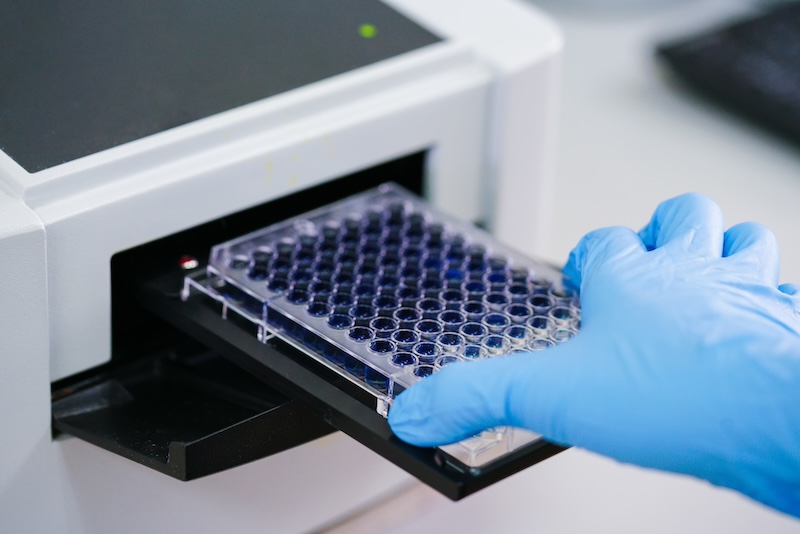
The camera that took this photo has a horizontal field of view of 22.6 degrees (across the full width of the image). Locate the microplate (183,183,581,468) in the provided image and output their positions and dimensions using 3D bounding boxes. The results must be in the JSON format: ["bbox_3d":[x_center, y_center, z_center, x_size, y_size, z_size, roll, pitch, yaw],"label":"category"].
[{"bbox_3d":[0.009,0.015,0.586,0.086,0.014,0.128,-21,36,-37],"label":"microplate"}]

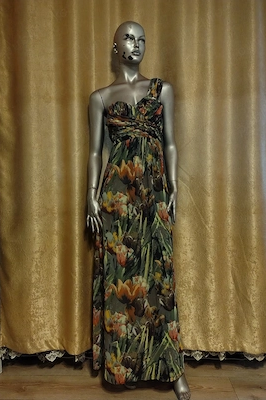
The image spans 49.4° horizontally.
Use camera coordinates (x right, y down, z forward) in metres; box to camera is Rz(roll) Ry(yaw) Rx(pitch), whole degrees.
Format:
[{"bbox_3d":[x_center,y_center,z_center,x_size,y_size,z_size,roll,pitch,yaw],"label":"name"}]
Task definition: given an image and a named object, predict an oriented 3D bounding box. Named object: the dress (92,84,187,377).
[{"bbox_3d":[0.022,0.122,1.465,0.440,1.440,0.330,0,2,-3],"label":"dress"}]

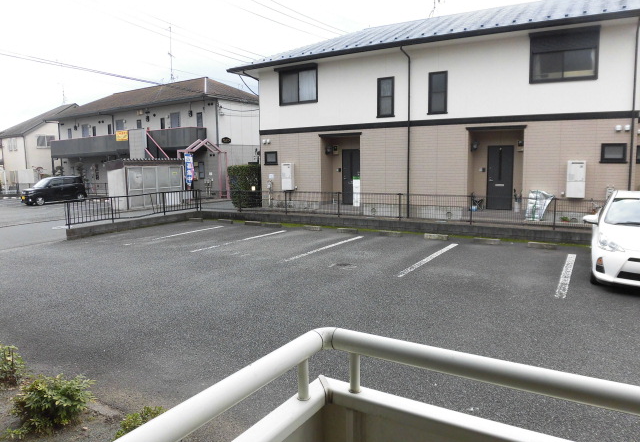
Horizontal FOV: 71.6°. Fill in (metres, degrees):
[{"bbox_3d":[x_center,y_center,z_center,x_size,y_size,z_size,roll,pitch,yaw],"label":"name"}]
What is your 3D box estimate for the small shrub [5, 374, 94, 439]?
[{"bbox_3d":[-1.960,1.345,3.260,0.580,0.430,0.550,4,8,30],"label":"small shrub"}]

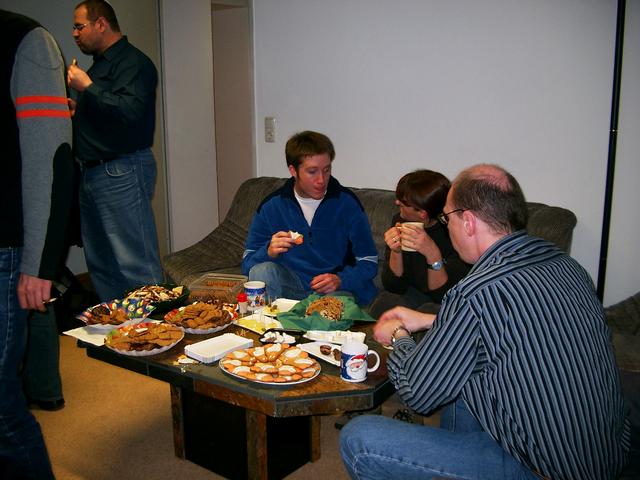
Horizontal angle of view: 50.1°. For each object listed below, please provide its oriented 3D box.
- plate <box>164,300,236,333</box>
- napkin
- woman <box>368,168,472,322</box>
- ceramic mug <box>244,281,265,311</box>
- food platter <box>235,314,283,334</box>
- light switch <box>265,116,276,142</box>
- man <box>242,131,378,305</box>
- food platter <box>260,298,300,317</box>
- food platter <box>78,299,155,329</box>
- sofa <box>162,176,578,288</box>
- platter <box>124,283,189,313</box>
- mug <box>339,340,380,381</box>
[{"bbox_3d":[-0.411,0.261,2.380,0.255,0.064,0.255,0,11,0],"label":"plate"},{"bbox_3d":[0.021,0.245,2.433,0.290,0.070,0.270,-6,12,-26],"label":"napkin"},{"bbox_3d":[0.391,0.240,2.692,0.480,0.980,0.700,6,12,29],"label":"woman"},{"bbox_3d":[-0.244,0.206,2.589,0.088,0.093,0.092,0,11,0],"label":"ceramic mug"},{"bbox_3d":[-0.203,0.280,2.364,0.165,0.030,0.125,9,14,40],"label":"food platter"},{"bbox_3d":[-0.298,-0.661,4.120,0.081,0.152,0.018,9,14,40],"label":"light switch"},{"bbox_3d":[-0.044,0.126,2.904,0.560,1.130,0.750,2,11,13],"label":"man"},{"bbox_3d":[-0.139,0.244,2.550,0.125,0.030,0.170,4,12,21],"label":"food platter"},{"bbox_3d":[-0.713,0.265,2.380,0.262,0.060,0.255,0,11,0],"label":"food platter"},{"bbox_3d":[0.077,0.219,3.159,1.920,0.850,0.900,9,14,40],"label":"sofa"},{"bbox_3d":[-0.595,0.226,2.516,0.237,0.085,0.237,0,11,0],"label":"platter"},{"bbox_3d":[0.114,0.334,1.896,0.112,0.096,0.080,-1,11,-3],"label":"mug"}]

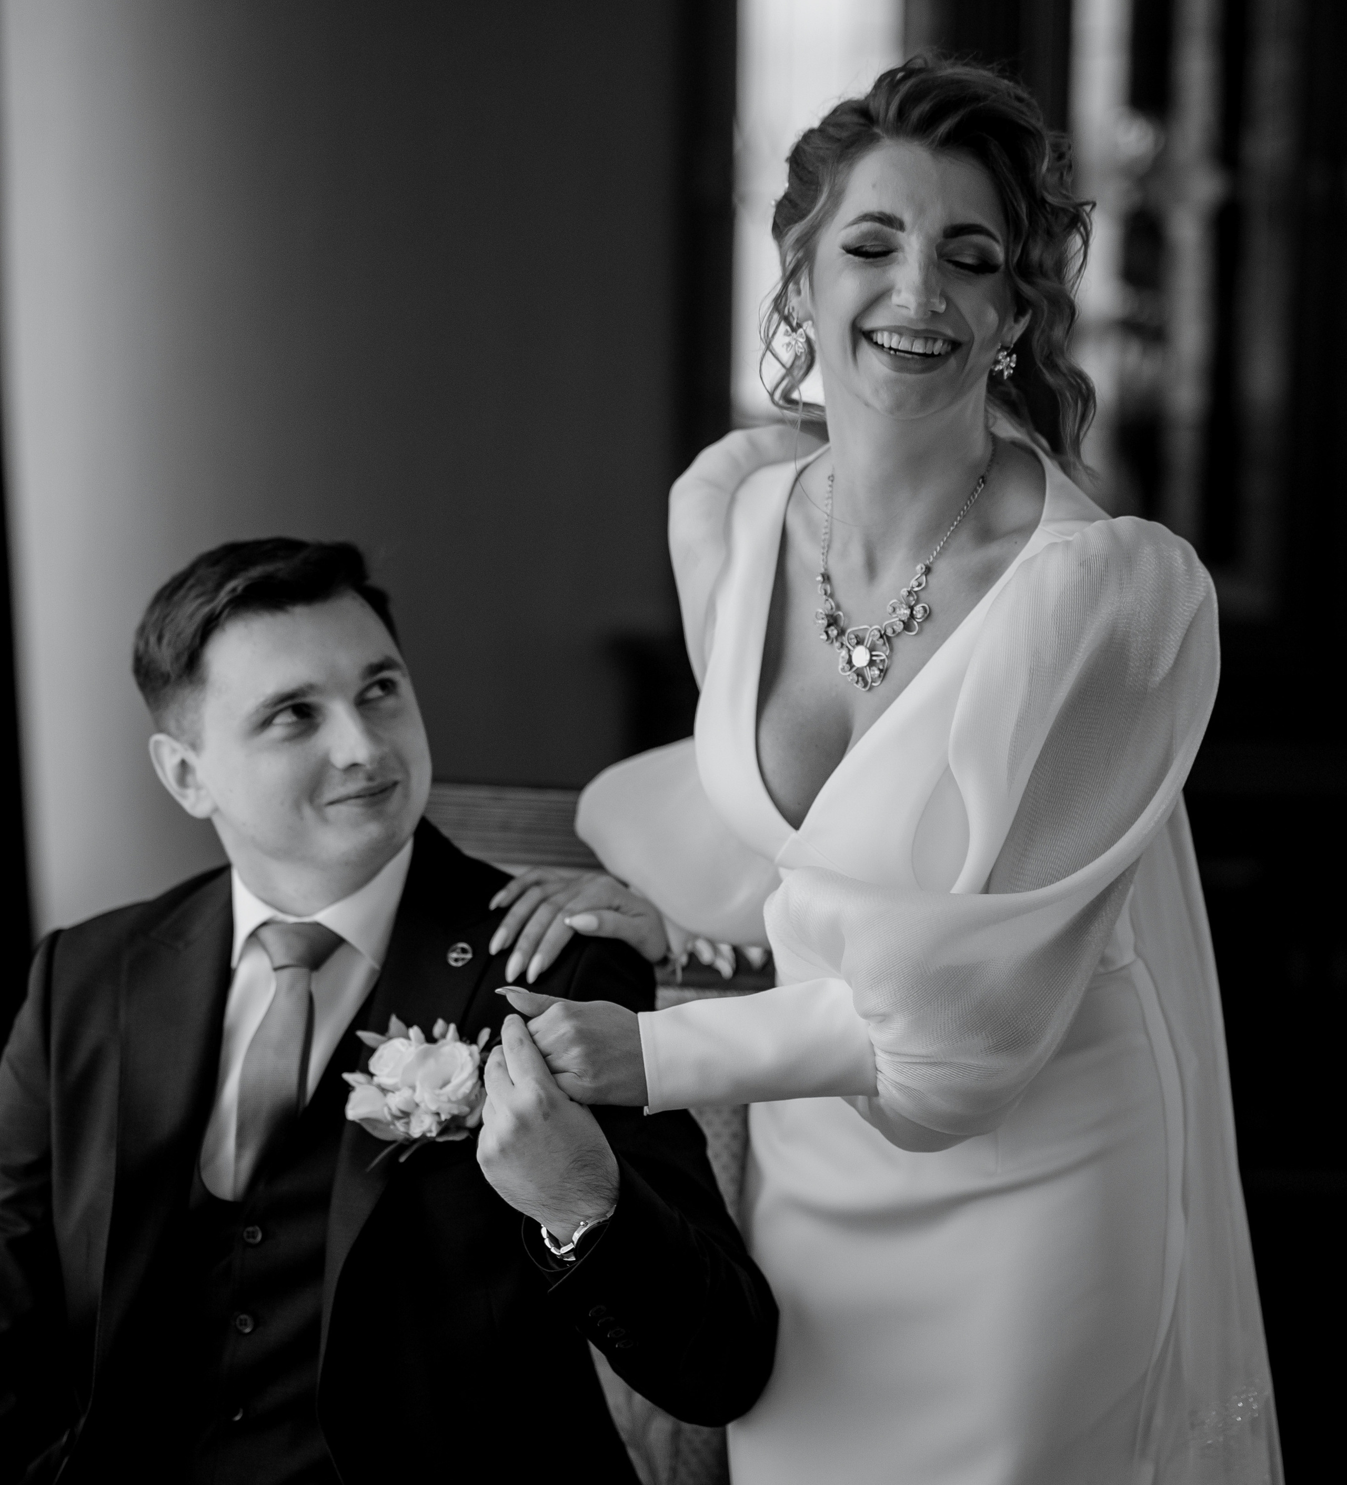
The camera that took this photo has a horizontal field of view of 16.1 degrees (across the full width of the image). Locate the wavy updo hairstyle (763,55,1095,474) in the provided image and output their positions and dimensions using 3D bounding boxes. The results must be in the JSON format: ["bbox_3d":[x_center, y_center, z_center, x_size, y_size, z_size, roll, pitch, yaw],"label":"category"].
[{"bbox_3d":[0.172,-0.311,3.090,0.220,0.262,0.230,6,2,2],"label":"wavy updo hairstyle"}]

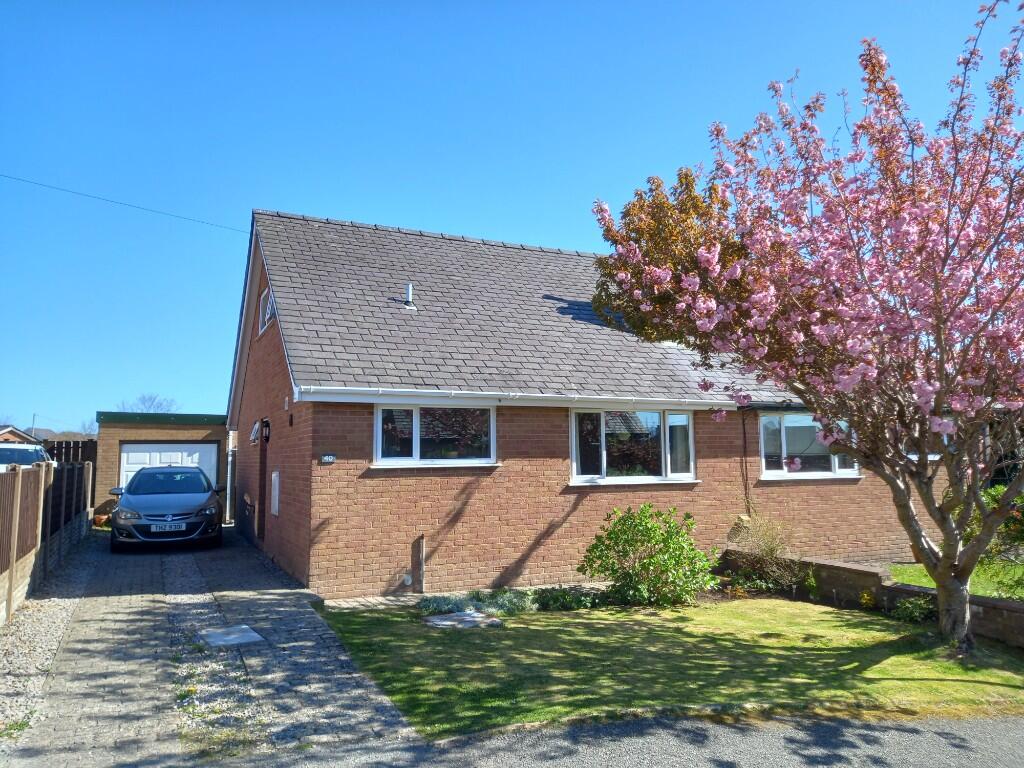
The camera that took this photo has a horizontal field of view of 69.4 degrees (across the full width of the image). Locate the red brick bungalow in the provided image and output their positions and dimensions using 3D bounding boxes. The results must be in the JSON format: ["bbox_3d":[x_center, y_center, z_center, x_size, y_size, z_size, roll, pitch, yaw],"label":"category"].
[{"bbox_3d":[1.204,0.197,16.158,13.100,6.350,9.850,2,-7,-25],"label":"red brick bungalow"}]

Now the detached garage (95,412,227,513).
[{"bbox_3d":[-9.467,2.296,20.282,3.100,2.620,5.200,2,-7,-25],"label":"detached garage"}]

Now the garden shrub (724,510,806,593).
[{"bbox_3d":[3.548,2.333,10.311,1.080,1.030,1.000,2,-7,-25],"label":"garden shrub"}]

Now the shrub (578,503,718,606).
[{"bbox_3d":[1.682,2.151,9.450,1.720,1.220,1.550,2,-7,-25],"label":"shrub"}]

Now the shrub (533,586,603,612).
[{"bbox_3d":[0.667,2.555,8.894,0.820,0.290,0.600,2,-7,-25],"label":"shrub"}]

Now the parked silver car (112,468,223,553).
[{"bbox_3d":[-6.748,2.350,14.560,1.920,1.500,4.400,2,-7,-25],"label":"parked silver car"}]

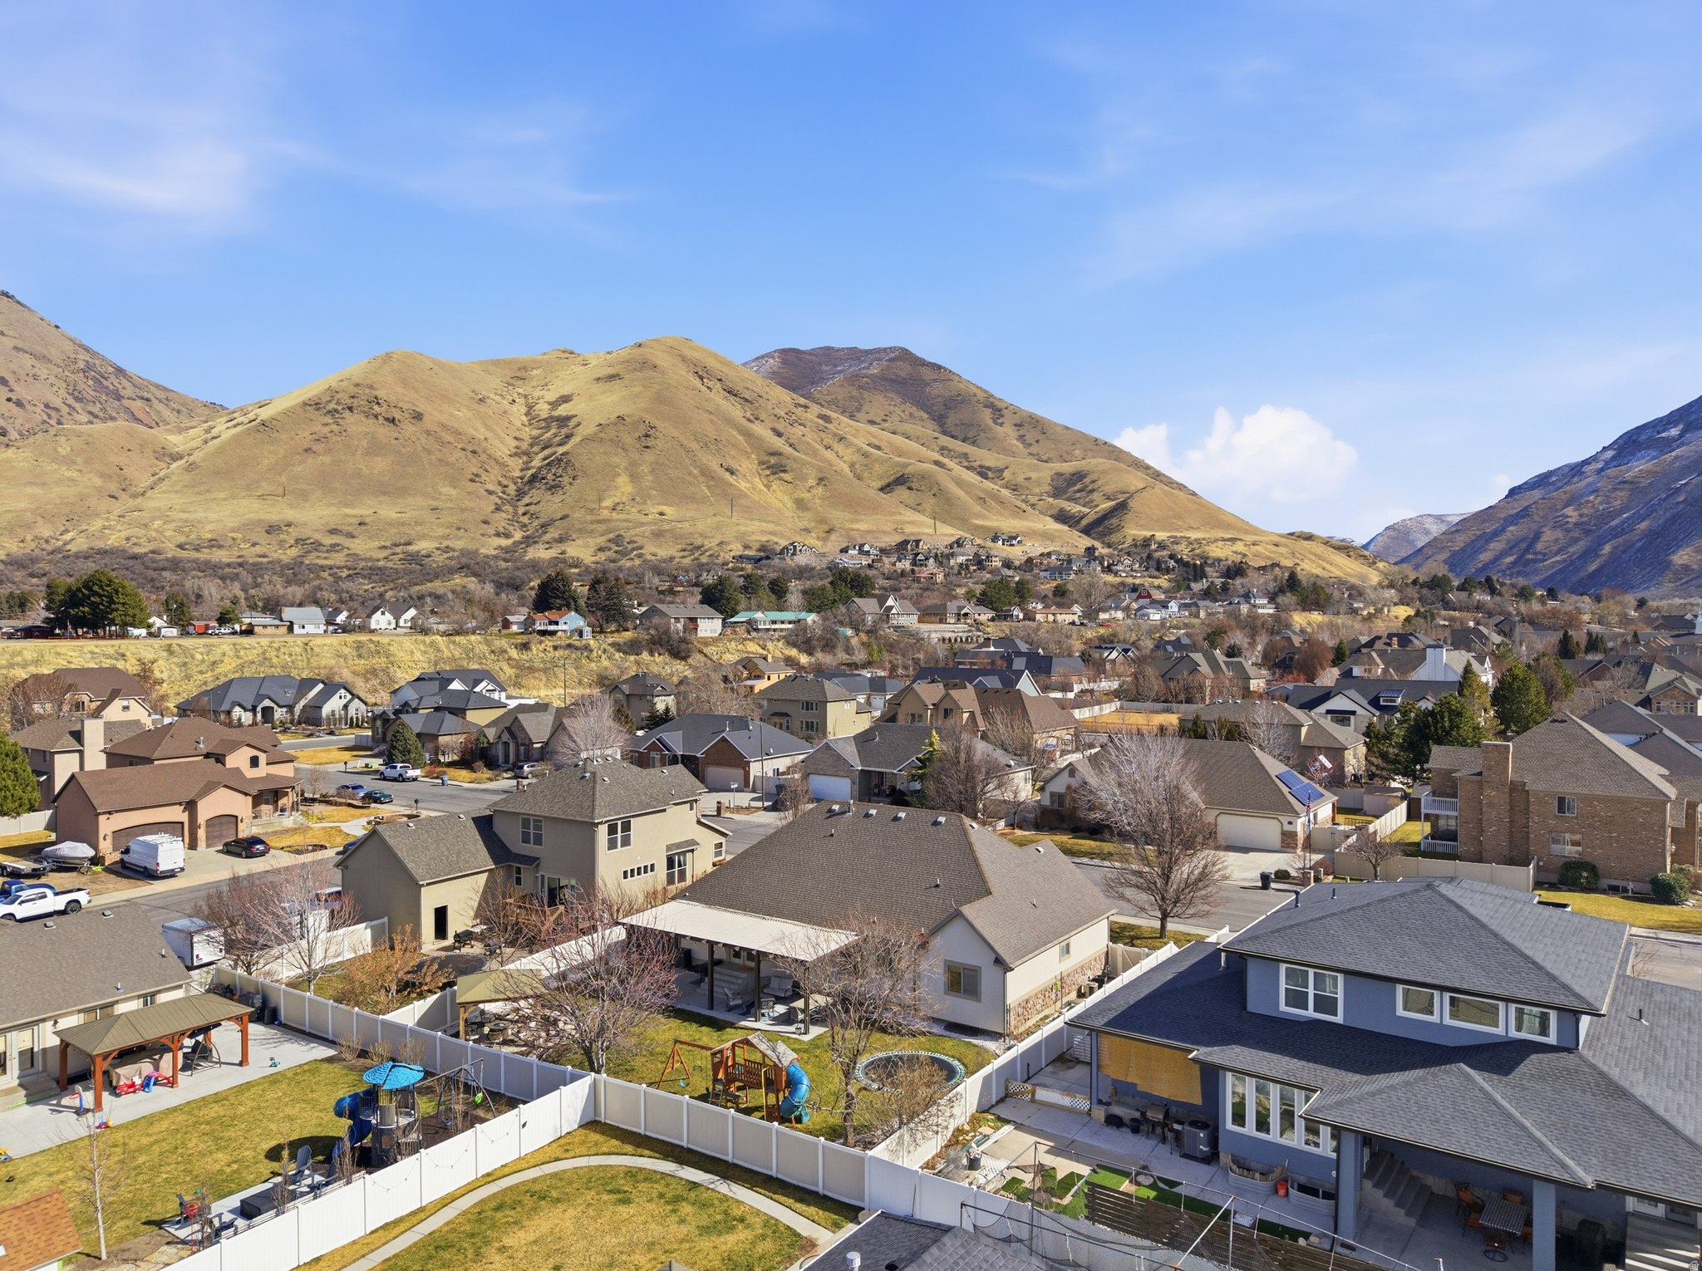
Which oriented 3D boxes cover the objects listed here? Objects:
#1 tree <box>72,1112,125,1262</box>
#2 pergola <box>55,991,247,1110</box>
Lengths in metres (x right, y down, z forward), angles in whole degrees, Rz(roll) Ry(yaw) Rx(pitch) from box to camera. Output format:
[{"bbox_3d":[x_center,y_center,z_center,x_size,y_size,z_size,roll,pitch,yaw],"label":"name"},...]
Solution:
[{"bbox_3d":[-24.107,17.633,37.800,1.750,4.800,1.750,0,1,0],"label":"tree"},{"bbox_3d":[-28.075,16.471,47.780,4.000,3.000,6.150,1,1,36],"label":"pergola"}]

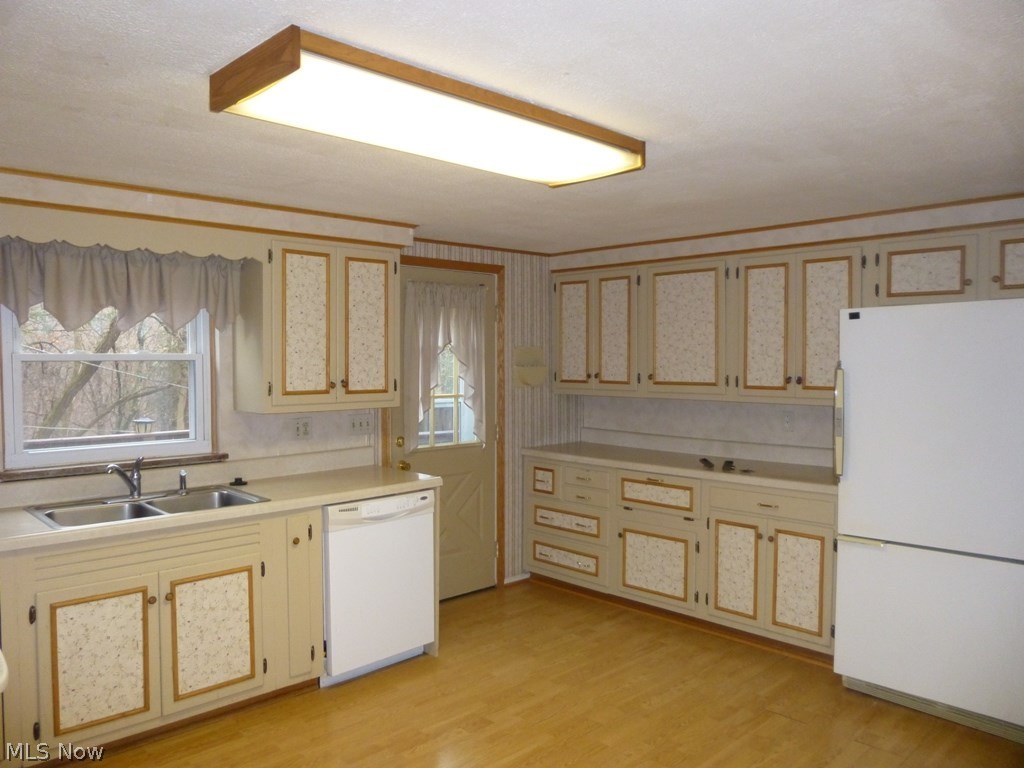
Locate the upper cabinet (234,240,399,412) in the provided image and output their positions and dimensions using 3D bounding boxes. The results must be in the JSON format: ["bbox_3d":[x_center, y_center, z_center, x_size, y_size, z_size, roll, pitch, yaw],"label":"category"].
[{"bbox_3d":[-0.974,-0.287,3.773,0.763,0.828,0.317,-2,3,-43],"label":"upper cabinet"}]

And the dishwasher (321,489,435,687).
[{"bbox_3d":[-0.810,0.953,3.696,0.610,0.851,0.609,-2,3,-43],"label":"dishwasher"}]

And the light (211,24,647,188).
[{"bbox_3d":[-0.160,-0.753,2.183,1.268,0.091,0.413,-2,3,-43],"label":"light"}]

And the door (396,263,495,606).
[{"bbox_3d":[-0.398,0.316,4.593,0.820,2.059,0.045,-2,3,-43],"label":"door"}]

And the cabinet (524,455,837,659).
[{"bbox_3d":[1.020,0.912,4.439,0.579,0.861,2.144,-2,3,-43],"label":"cabinet"}]

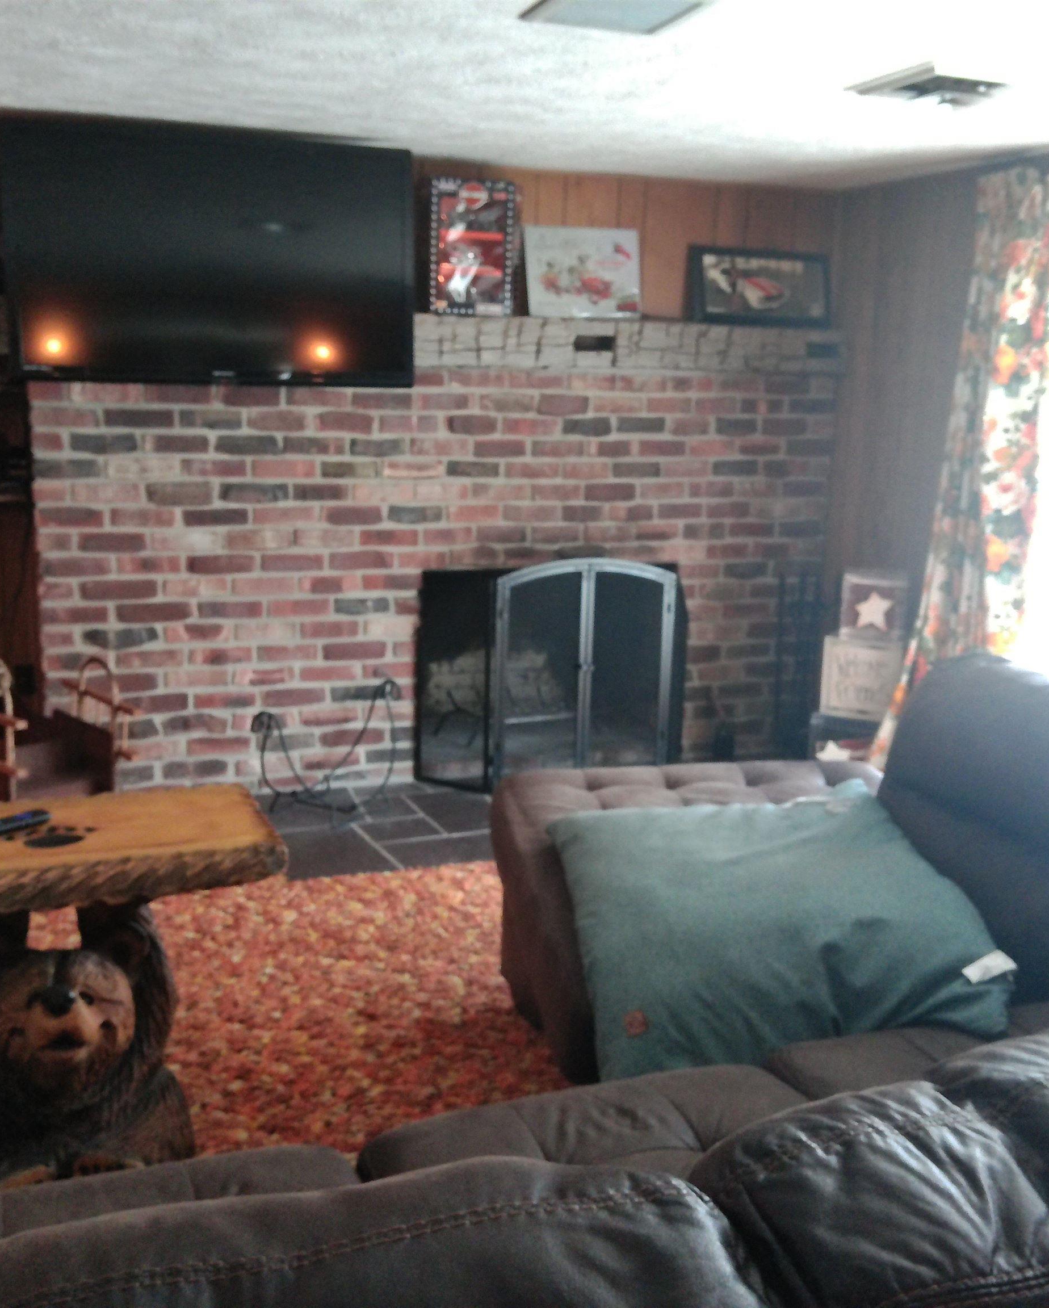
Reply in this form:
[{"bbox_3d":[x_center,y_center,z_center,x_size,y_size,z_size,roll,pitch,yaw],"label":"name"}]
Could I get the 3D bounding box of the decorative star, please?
[{"bbox_3d":[1.198,-0.147,4.482,0.153,0.145,0.022,10,14,37],"label":"decorative star"}]

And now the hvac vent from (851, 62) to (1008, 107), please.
[{"bbox_3d":[0.940,-1.270,2.959,0.301,0.033,0.284,-3,12,-19],"label":"hvac vent"}]

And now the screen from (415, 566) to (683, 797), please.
[{"bbox_3d":[0.157,0.047,4.539,1.031,0.786,0.262,-3,12,-19],"label":"screen"}]

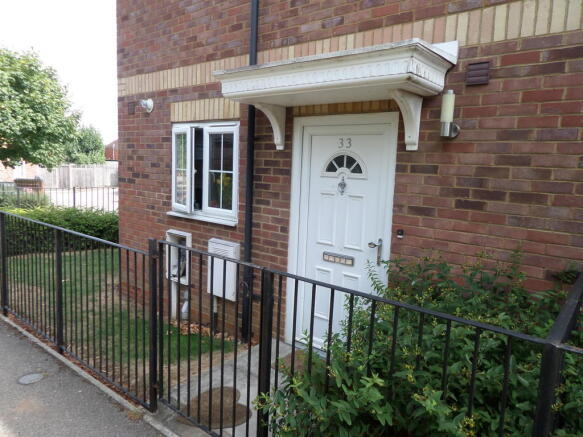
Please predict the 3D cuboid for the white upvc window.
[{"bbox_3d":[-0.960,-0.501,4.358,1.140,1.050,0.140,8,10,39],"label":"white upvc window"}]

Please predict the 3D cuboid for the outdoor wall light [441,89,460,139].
[{"bbox_3d":[1.036,-0.676,2.627,0.095,0.298,0.140,8,10,39],"label":"outdoor wall light"}]

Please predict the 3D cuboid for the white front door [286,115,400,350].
[{"bbox_3d":[0.368,0.200,3.386,0.975,2.075,0.095,8,10,39],"label":"white front door"}]

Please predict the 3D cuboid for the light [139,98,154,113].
[{"bbox_3d":[-1.761,-1.360,4.851,0.170,0.173,0.145,8,10,39],"label":"light"}]

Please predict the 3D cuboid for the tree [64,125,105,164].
[{"bbox_3d":[-15.900,-4.900,31.000,3.300,4.400,3.300,-1,8,-27],"label":"tree"}]

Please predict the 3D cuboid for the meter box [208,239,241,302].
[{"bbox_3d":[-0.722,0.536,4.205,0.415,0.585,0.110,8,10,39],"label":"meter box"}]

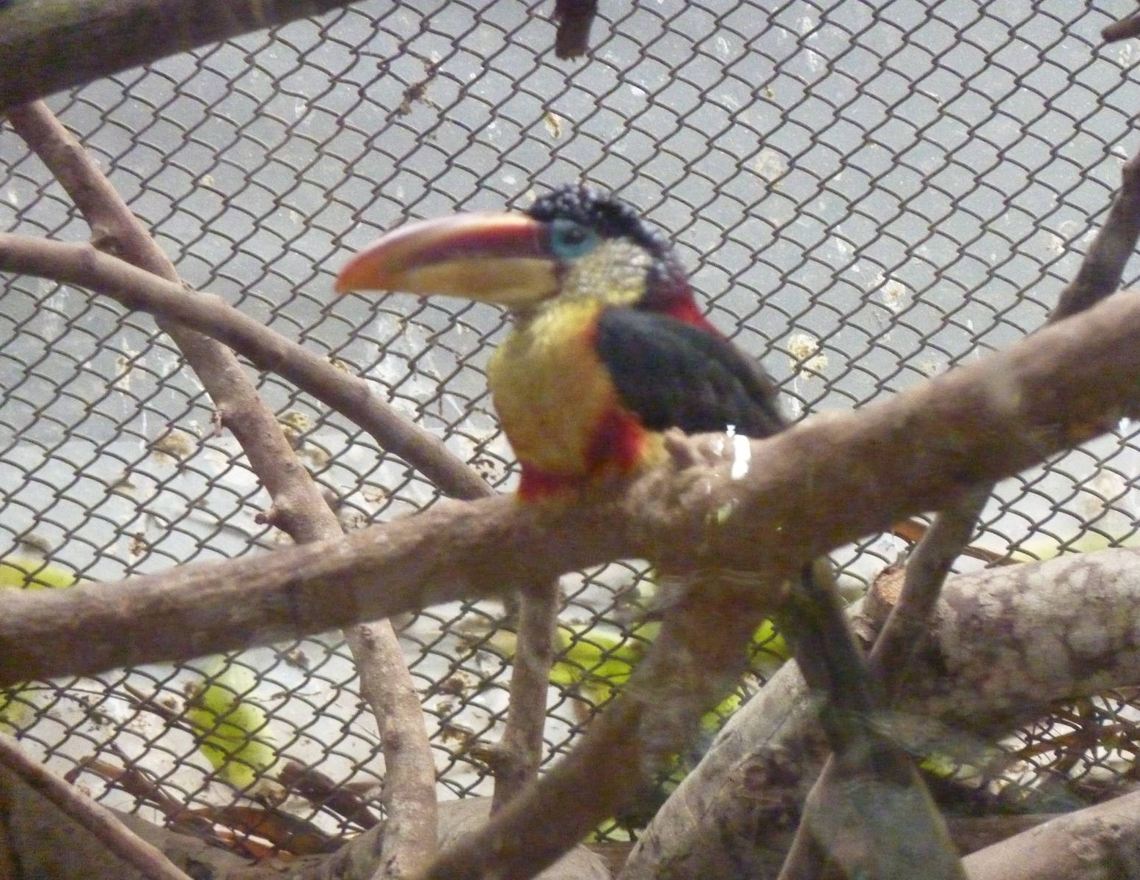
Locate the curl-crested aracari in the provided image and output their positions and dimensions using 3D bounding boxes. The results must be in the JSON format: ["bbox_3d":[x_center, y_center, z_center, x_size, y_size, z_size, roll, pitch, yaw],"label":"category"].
[{"bbox_3d":[0.007,-0.002,4.120,0.258,0.225,0.092,-2,3,-34],"label":"curl-crested aracari"}]

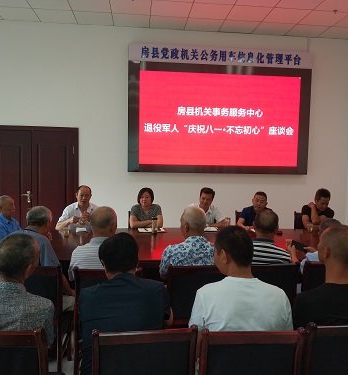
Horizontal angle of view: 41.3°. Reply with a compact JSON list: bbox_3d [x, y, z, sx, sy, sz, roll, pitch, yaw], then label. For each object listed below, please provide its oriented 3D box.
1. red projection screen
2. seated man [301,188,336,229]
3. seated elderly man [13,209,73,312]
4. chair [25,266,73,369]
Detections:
[{"bbox_3d":[0.805,-1.178,8.050,3.192,1.861,0.120,1,2,-6],"label":"red projection screen"},{"bbox_3d":[1.920,0.713,6.200,0.530,1.300,0.760,1,3,-8],"label":"seated man"},{"bbox_3d":[-0.960,0.789,3.420,0.500,1.280,0.800,2,3,20],"label":"seated elderly man"},{"bbox_3d":[-0.946,0.939,3.152,0.460,0.906,0.550,1,2,-3],"label":"chair"}]

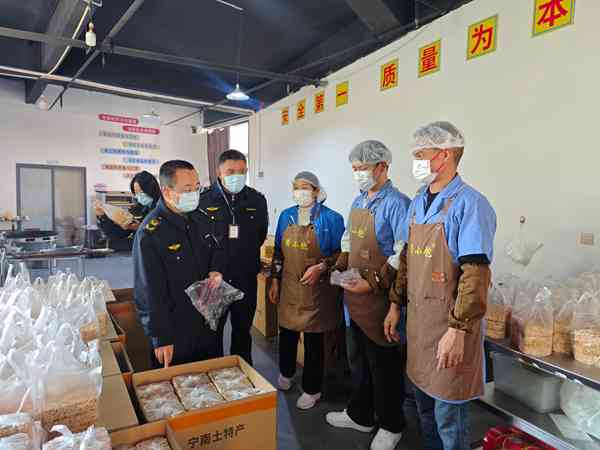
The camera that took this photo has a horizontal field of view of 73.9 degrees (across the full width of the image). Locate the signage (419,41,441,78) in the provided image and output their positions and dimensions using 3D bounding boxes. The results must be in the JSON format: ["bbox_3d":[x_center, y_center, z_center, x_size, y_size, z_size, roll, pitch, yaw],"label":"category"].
[{"bbox_3d":[1.301,-1.671,4.025,0.020,0.293,0.289,-1,4,-28],"label":"signage"}]

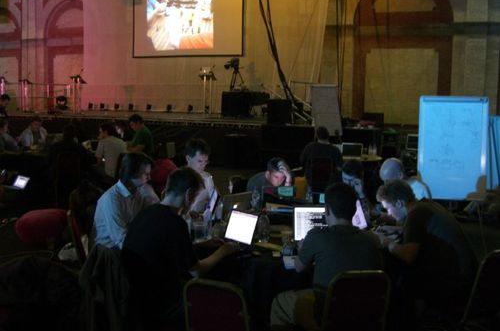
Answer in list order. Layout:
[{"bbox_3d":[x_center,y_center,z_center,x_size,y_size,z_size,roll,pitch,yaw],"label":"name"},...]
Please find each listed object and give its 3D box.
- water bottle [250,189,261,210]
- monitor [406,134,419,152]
[{"bbox_3d":[0.050,0.292,4.834,0.066,0.205,0.066,1,8,0],"label":"water bottle"},{"bbox_3d":[3.015,-0.401,10.000,0.390,0.300,0.060,2,1,6],"label":"monitor"}]

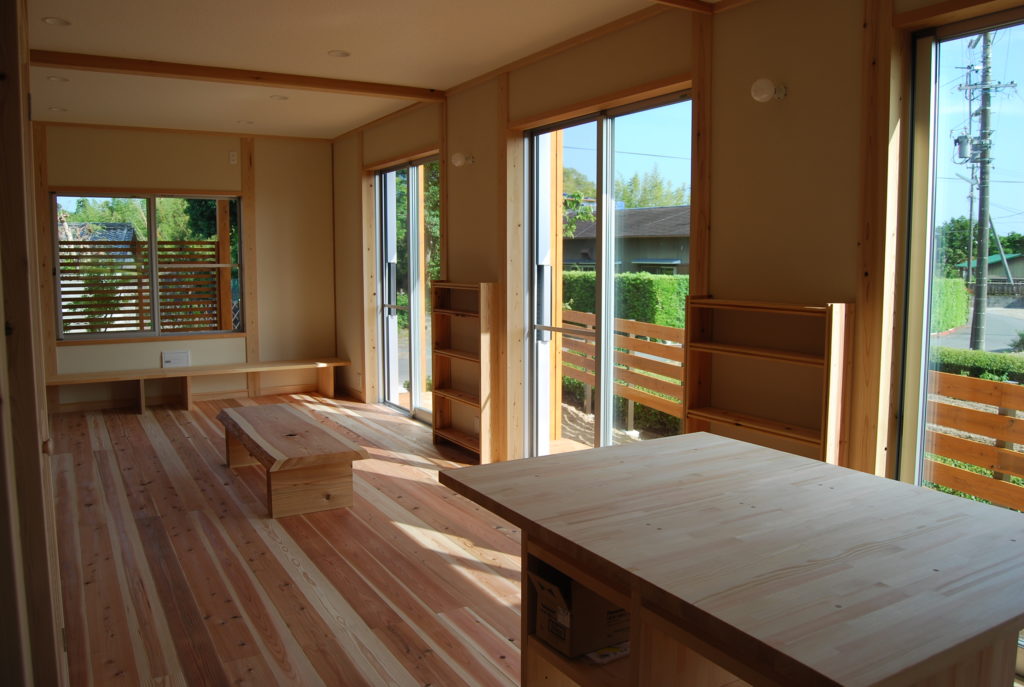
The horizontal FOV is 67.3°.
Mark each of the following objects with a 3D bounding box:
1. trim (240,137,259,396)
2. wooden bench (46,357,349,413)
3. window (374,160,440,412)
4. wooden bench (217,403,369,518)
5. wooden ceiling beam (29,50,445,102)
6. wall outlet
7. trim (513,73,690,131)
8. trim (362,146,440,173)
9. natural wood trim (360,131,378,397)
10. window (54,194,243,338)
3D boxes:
[{"bbox_3d":[-2.646,-0.740,7.766,0.121,2.626,0.091,-4,7,-31],"label":"trim"},{"bbox_3d":[-2.952,0.395,7.412,2.720,0.355,0.450,-4,7,-29],"label":"wooden bench"},{"bbox_3d":[-0.883,-0.464,6.860,0.101,2.252,1.677,-4,7,-31],"label":"window"},{"bbox_3d":[-1.481,0.701,5.018,0.576,0.333,1.646,-4,7,-31],"label":"wooden bench"},{"bbox_3d":[-1.669,-1.723,5.063,2.618,0.079,0.120,-4,7,-29],"label":"wooden ceiling beam"},{"bbox_3d":[-3.272,0.160,7.495,0.258,0.165,0.040,-4,7,-29],"label":"wall outlet"},{"bbox_3d":[0.461,-1.338,4.335,0.111,0.045,1.697,-4,7,-31],"label":"trim"},{"bbox_3d":[-0.953,-1.600,6.680,0.101,0.051,1.697,-4,7,-31],"label":"trim"},{"bbox_3d":[-1.416,-0.727,7.568,0.121,2.636,0.121,-4,7,-31],"label":"natural wood trim"},{"bbox_3d":[-3.439,-0.737,7.381,1.630,1.330,0.100,-4,7,-29],"label":"window"}]

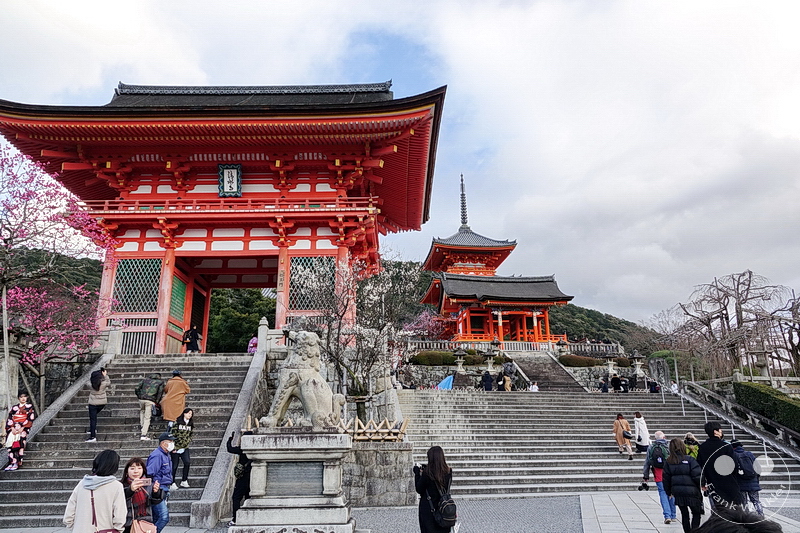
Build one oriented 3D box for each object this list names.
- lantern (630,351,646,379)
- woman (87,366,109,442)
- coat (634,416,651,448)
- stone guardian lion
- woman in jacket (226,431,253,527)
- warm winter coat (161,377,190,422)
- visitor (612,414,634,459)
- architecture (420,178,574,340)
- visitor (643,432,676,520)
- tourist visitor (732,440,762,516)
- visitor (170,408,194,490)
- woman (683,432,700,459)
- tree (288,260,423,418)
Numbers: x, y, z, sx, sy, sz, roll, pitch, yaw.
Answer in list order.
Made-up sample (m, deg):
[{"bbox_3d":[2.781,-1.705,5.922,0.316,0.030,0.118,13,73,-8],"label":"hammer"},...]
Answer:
[{"bbox_3d":[16.388,6.710,36.638,1.050,1.870,1.050,2,-17,-10],"label":"lantern"},{"bbox_3d":[-7.184,3.302,12.710,0.480,1.676,0.480,-6,-18,17],"label":"woman"},{"bbox_3d":[8.757,5.984,19.294,0.600,1.070,0.420,1,-17,-7],"label":"coat"},{"bbox_3d":[-1.706,2.020,9.525,1.500,1.750,0.700,0,-17,-2],"label":"stone guardian lion"},{"bbox_3d":[-3.040,4.091,10.357,0.620,1.710,0.500,2,-17,-11],"label":"woman in jacket"},{"bbox_3d":[-5.469,3.227,12.990,0.600,1.078,0.450,-2,-17,5],"label":"warm winter coat"},{"bbox_3d":[7.699,5.856,18.371,0.580,1.525,0.480,3,-18,-11],"label":"visitor"},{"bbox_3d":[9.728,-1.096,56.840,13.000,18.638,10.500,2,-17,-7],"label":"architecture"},{"bbox_3d":[5.243,4.199,10.690,0.600,1.700,0.480,-5,-17,14],"label":"visitor"},{"bbox_3d":[5.862,3.756,8.995,0.560,1.560,0.450,-6,-18,16],"label":"tourist visitor"},{"bbox_3d":[-4.578,3.824,11.222,0.500,1.580,0.400,5,-18,-19],"label":"visitor"},{"bbox_3d":[6.741,4.666,12.356,0.480,1.561,0.360,1,-17,-4],"label":"woman"},{"bbox_3d":[-1.271,2.191,15.224,3.900,5.150,3.600,-1,-17,0],"label":"tree"}]

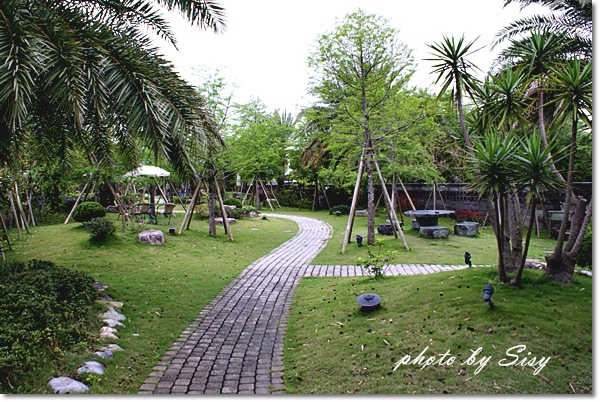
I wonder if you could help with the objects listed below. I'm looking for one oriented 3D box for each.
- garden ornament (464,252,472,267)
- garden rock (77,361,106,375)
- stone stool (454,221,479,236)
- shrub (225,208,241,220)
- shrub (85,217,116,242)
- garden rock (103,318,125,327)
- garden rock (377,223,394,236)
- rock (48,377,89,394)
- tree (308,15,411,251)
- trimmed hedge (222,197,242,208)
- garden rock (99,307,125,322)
[{"bbox_3d":[2.991,1.044,8.000,0.115,0.270,0.130,0,3,10],"label":"garden ornament"},{"bbox_3d":[-1.683,1.337,3.620,0.220,0.100,0.170,-1,3,-25],"label":"garden rock"},{"bbox_3d":[5.181,0.876,14.000,0.760,0.400,0.600,1,3,20],"label":"stone stool"},{"bbox_3d":[-3.325,0.665,22.200,0.820,0.600,0.800,0,2,0],"label":"shrub"},{"bbox_3d":[-5.976,0.854,13.500,0.960,0.750,0.920,0,2,0],"label":"shrub"},{"bbox_3d":[-2.143,1.396,5.180,0.250,0.075,0.170,0,2,0],"label":"garden rock"},{"bbox_3d":[2.754,0.898,14.300,0.600,0.360,0.550,0,3,11],"label":"garden rock"},{"bbox_3d":[-1.736,1.387,3.380,0.300,0.120,0.200,-1,3,-27],"label":"rock"},{"bbox_3d":[1.650,-2.038,12.500,2.950,6.650,2.900,0,2,0],"label":"tree"},{"bbox_3d":[-3.564,0.158,23.800,1.050,0.720,1.000,0,2,0],"label":"trimmed hedge"},{"bbox_3d":[-2.075,1.259,5.000,0.280,0.140,0.230,-1,3,-23],"label":"garden rock"}]

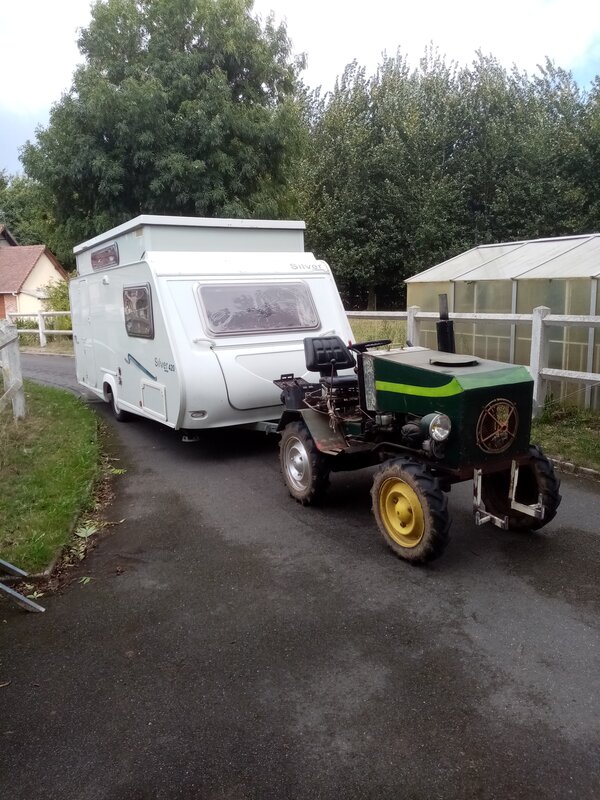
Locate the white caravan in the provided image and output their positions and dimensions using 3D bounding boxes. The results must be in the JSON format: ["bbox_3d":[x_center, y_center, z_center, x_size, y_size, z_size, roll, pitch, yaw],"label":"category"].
[{"bbox_3d":[-1.346,-0.905,7.643,2.000,2.368,4.780,-8,11,-30],"label":"white caravan"}]

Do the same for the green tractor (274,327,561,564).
[{"bbox_3d":[0.653,0.087,4.205,1.060,1.400,2.220,-6,11,-29],"label":"green tractor"}]

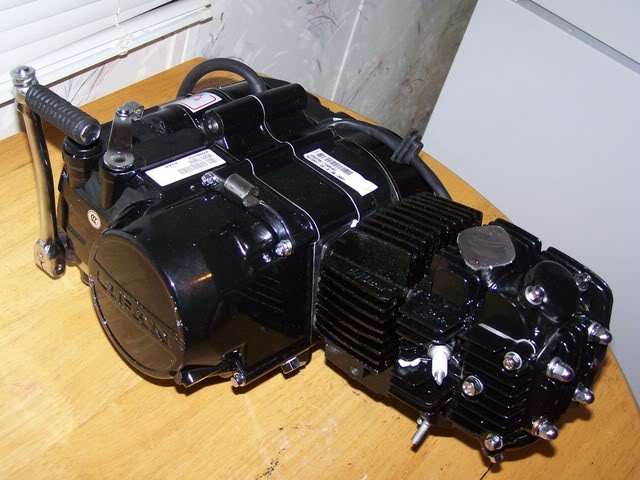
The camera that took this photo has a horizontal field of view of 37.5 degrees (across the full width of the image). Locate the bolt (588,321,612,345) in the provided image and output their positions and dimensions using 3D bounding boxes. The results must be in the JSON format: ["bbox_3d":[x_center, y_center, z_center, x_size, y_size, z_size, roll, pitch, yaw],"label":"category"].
[{"bbox_3d":[0.181,0.060,0.609,0.014,0.012,0.012,26,38,37],"label":"bolt"}]

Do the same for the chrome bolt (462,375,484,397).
[{"bbox_3d":[0.102,0.097,0.628,0.013,0.013,0.009,41,44,25],"label":"chrome bolt"}]

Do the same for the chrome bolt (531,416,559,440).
[{"bbox_3d":[0.144,0.121,0.606,0.014,0.012,0.012,26,38,37],"label":"chrome bolt"}]

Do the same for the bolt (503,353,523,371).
[{"bbox_3d":[0.122,0.077,0.597,0.013,0.013,0.008,41,44,25],"label":"bolt"}]

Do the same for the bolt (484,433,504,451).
[{"bbox_3d":[0.112,0.129,0.603,0.011,0.011,0.009,26,38,37],"label":"bolt"}]

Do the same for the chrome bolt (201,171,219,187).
[{"bbox_3d":[-0.081,-0.045,0.691,0.011,0.011,0.009,26,38,37],"label":"chrome bolt"}]

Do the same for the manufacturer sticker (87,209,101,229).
[{"bbox_3d":[-0.166,-0.016,0.695,0.001,0.015,0.015,-27,59,-39],"label":"manufacturer sticker"}]

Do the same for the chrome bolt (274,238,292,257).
[{"bbox_3d":[-0.026,0.005,0.685,0.013,0.013,0.009,41,44,25],"label":"chrome bolt"}]

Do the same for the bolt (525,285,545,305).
[{"bbox_3d":[0.134,0.034,0.585,0.013,0.008,0.013,-27,80,-39],"label":"bolt"}]

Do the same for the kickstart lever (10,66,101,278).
[{"bbox_3d":[-0.203,-0.036,0.756,0.124,0.193,0.039,25,36,36],"label":"kickstart lever"}]

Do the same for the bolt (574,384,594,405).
[{"bbox_3d":[0.185,0.108,0.659,0.014,0.013,0.013,25,36,36],"label":"bolt"}]

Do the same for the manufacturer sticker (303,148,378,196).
[{"bbox_3d":[0.017,-0.054,0.742,0.061,0.002,0.019,37,42,28],"label":"manufacturer sticker"}]

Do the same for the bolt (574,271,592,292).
[{"bbox_3d":[0.170,0.027,0.609,0.011,0.008,0.011,-27,80,-39],"label":"bolt"}]

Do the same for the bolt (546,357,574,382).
[{"bbox_3d":[0.155,0.084,0.609,0.016,0.014,0.014,25,36,36],"label":"bolt"}]

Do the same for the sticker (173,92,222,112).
[{"bbox_3d":[-0.101,-0.114,0.772,0.031,0.004,0.031,32,40,32],"label":"sticker"}]

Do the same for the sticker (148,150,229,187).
[{"bbox_3d":[-0.097,-0.053,0.685,0.020,0.001,0.060,37,44,29],"label":"sticker"}]

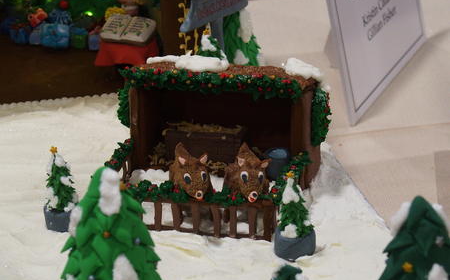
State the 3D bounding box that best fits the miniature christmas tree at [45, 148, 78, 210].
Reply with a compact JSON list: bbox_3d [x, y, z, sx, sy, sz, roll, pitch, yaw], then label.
[{"bbox_3d":[-0.136,0.032,1.215,0.029,0.057,0.029,-1,23,0],"label":"miniature christmas tree"}]

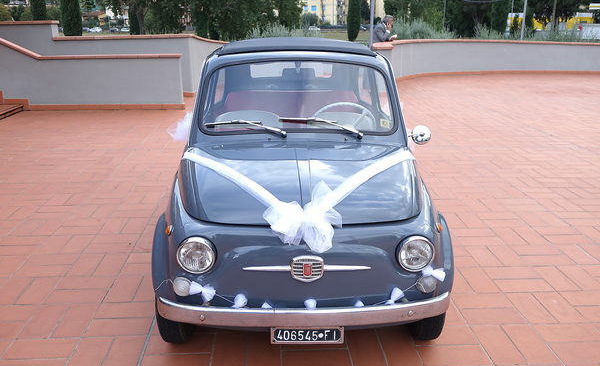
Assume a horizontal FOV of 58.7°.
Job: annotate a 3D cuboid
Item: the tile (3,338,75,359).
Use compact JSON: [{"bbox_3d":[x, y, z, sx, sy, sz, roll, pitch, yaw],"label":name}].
[{"bbox_3d":[-1.171,0.759,2.427,0.302,0.020,0.147,-1,18,-3],"label":"tile"}]

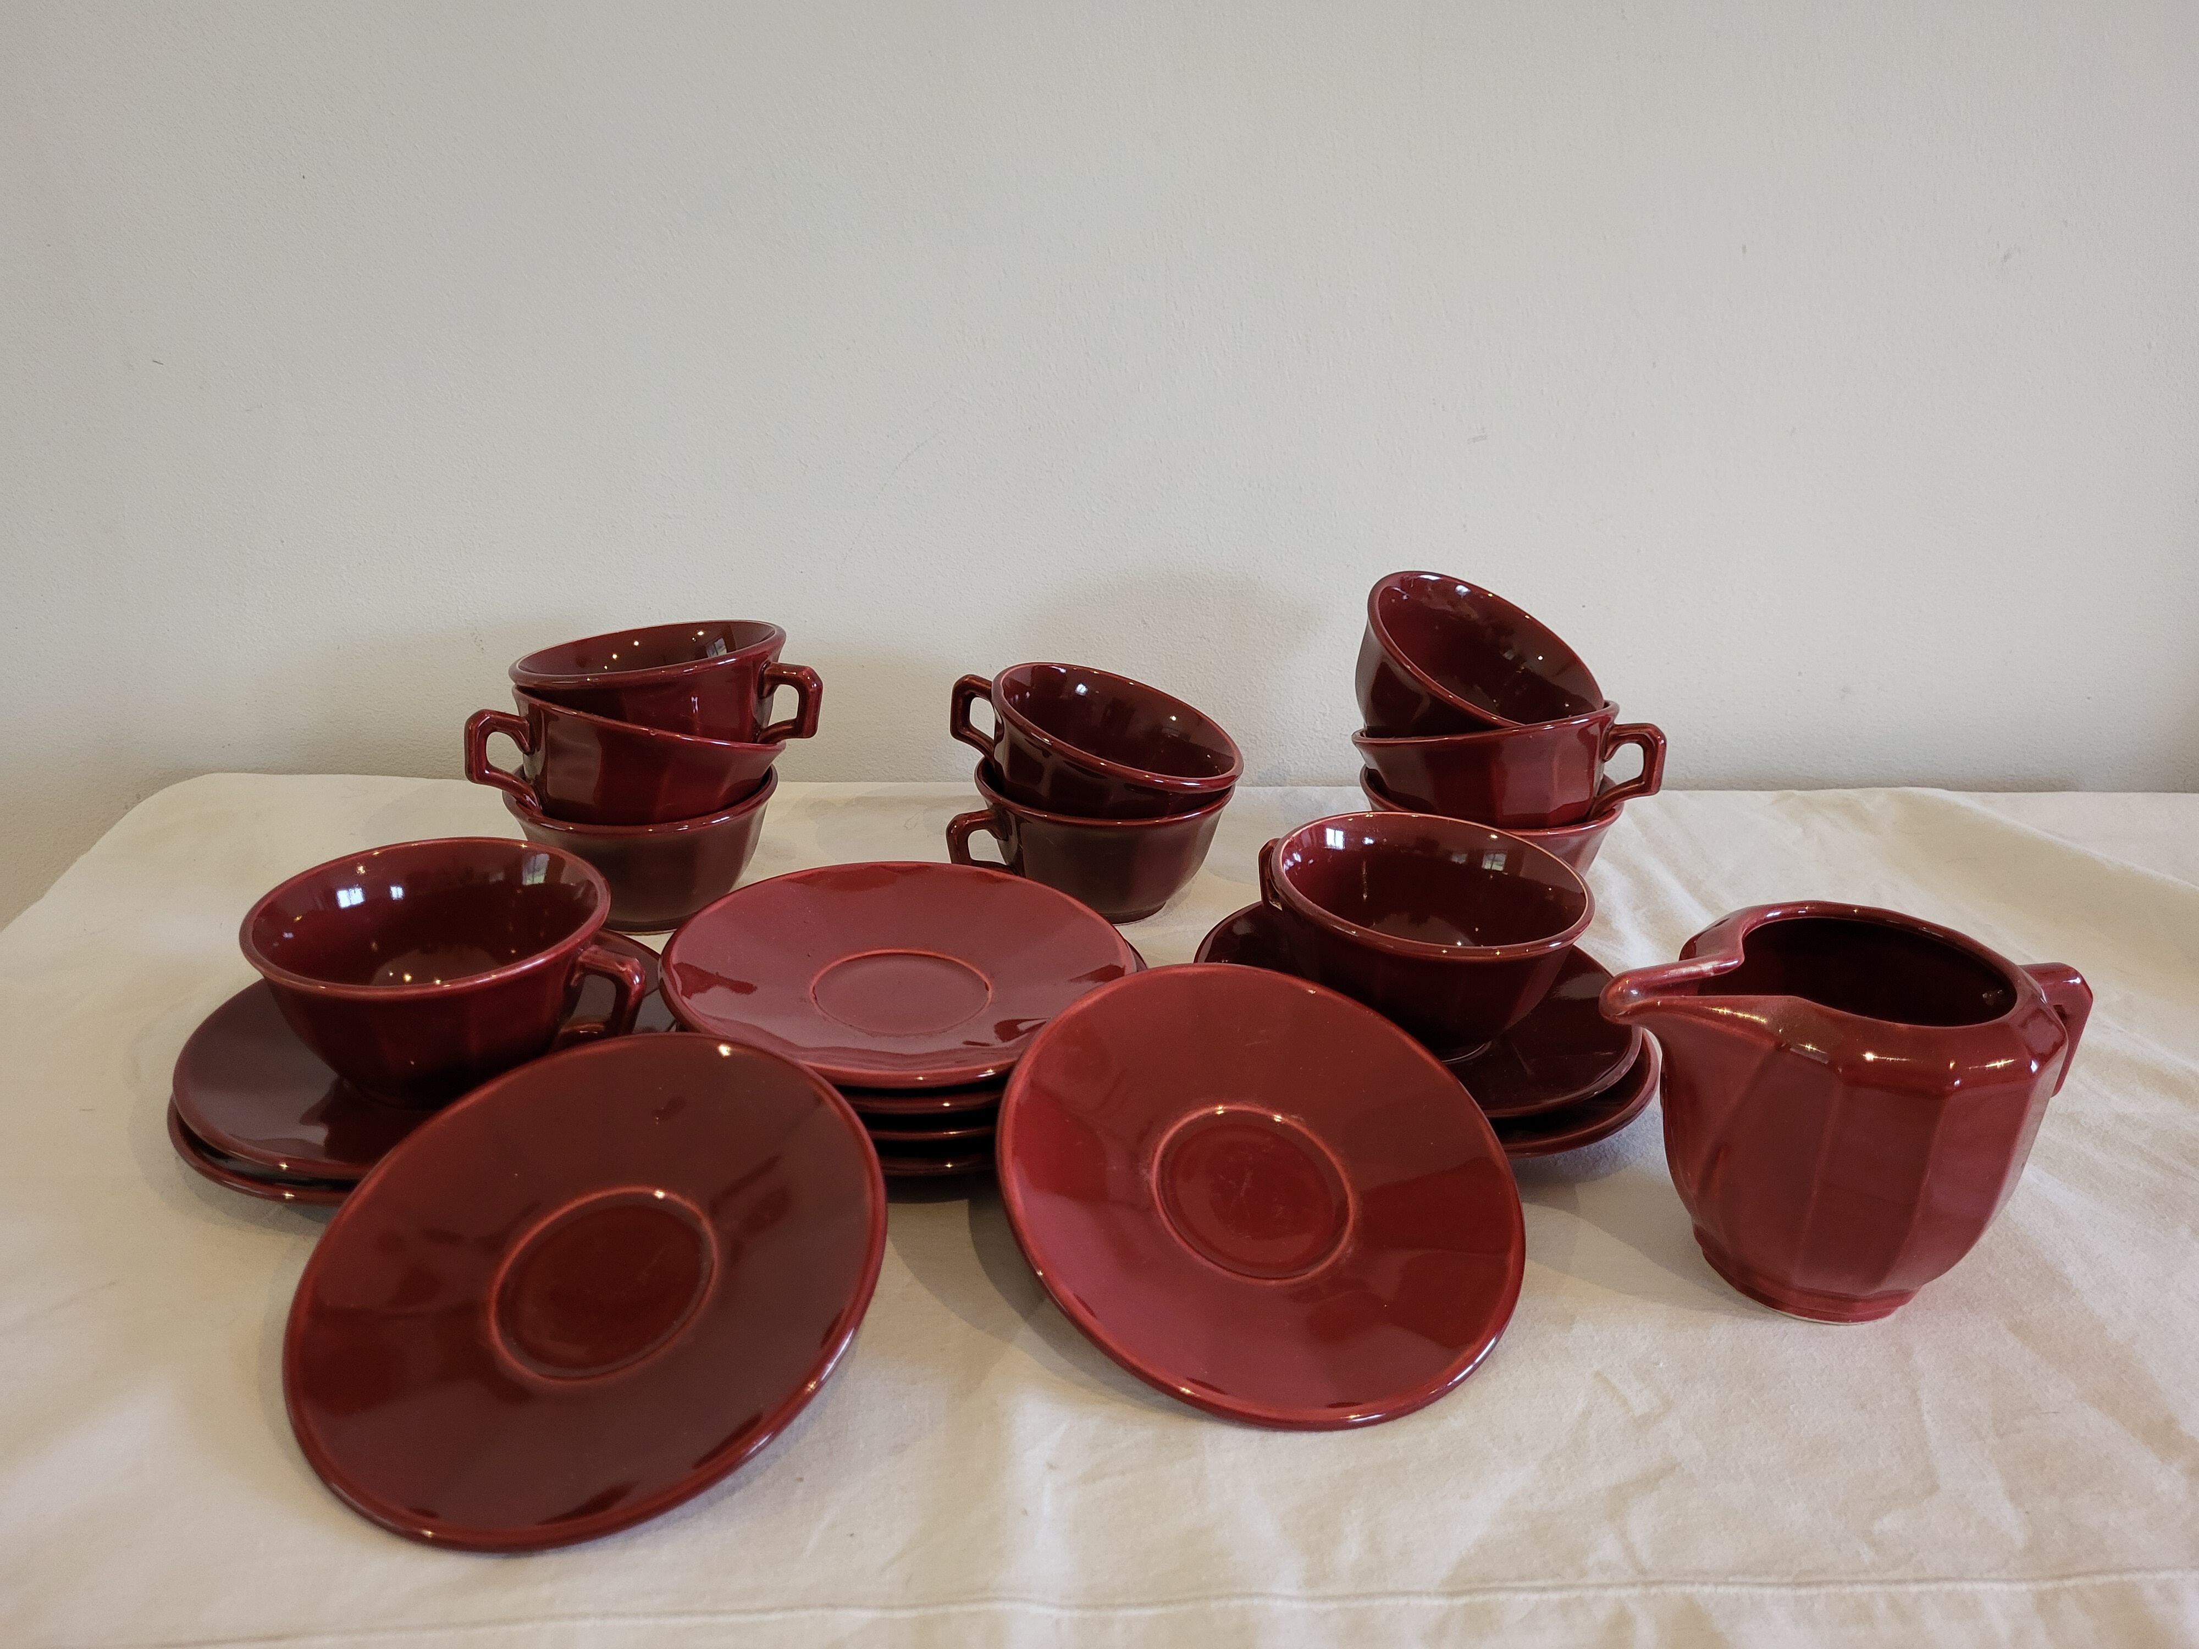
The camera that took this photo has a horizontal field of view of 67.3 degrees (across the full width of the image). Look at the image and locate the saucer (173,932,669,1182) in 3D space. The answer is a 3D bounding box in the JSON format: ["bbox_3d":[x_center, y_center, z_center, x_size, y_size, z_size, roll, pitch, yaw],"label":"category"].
[{"bbox_3d":[-0.199,0.070,0.504,0.147,0.018,0.147,2,25,-1],"label":"saucer"}]

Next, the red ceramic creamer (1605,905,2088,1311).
[{"bbox_3d":[0.199,0.081,0.451,0.148,0.094,0.091,-3,25,-13],"label":"red ceramic creamer"}]

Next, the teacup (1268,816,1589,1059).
[{"bbox_3d":[0.099,0.039,0.541,0.116,0.054,0.101,21,30,33],"label":"teacup"}]

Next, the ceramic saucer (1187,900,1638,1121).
[{"bbox_3d":[0.104,0.062,0.549,0.147,0.018,0.147,2,25,-1],"label":"ceramic saucer"}]

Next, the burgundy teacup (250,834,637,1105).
[{"bbox_3d":[-0.191,0.050,0.497,0.116,0.054,0.101,6,25,7],"label":"burgundy teacup"}]

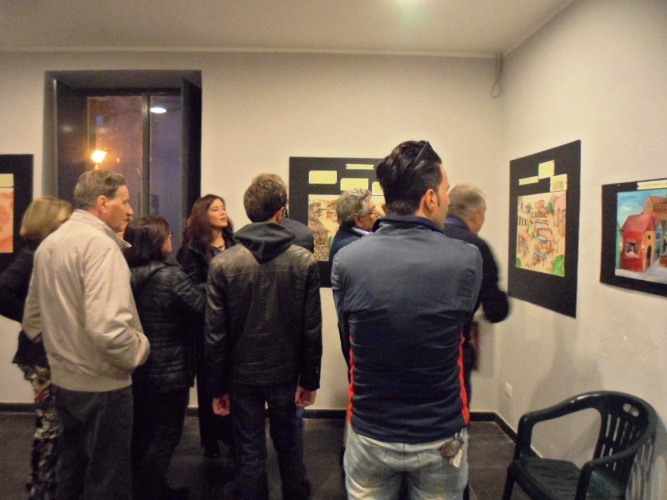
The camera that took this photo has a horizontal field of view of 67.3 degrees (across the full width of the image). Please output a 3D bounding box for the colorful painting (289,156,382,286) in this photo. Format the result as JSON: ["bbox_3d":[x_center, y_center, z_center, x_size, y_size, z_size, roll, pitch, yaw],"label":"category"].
[{"bbox_3d":[0.136,-0.203,3.805,0.940,0.987,0.025,1,3,-1],"label":"colorful painting"}]

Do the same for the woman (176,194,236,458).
[{"bbox_3d":[-0.816,0.484,3.259,0.440,1.684,0.310,-1,3,-34],"label":"woman"}]

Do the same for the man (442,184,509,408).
[{"bbox_3d":[0.596,0.534,2.460,0.530,1.703,0.400,3,3,37],"label":"man"}]

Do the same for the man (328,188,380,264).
[{"bbox_3d":[0.162,0.527,2.619,0.320,1.689,0.460,-1,3,-34],"label":"man"}]

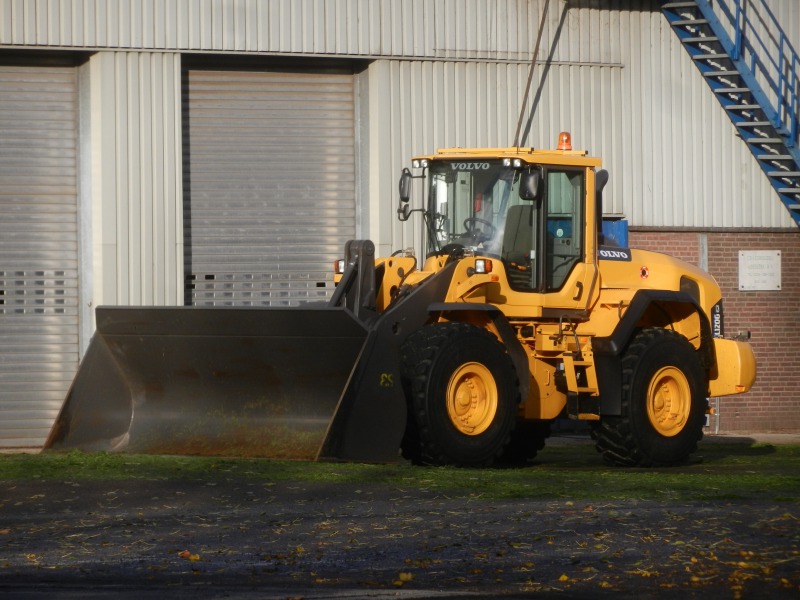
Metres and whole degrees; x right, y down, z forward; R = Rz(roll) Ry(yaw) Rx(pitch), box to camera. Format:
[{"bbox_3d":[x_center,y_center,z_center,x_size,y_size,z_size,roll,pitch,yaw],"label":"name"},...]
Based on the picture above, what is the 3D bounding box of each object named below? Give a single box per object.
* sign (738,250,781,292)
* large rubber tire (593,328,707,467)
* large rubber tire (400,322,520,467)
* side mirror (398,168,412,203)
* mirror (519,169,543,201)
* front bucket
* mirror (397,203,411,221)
[{"bbox_3d":[4.446,-0.367,83.300,0.025,0.495,0.800,-1,-1,43],"label":"sign"},{"bbox_3d":[2.765,1.084,74.780,0.600,1.550,1.580,0,-1,41],"label":"large rubber tire"},{"bbox_3d":[0.576,1.024,72.393,0.600,1.550,1.580,0,-1,45],"label":"large rubber tire"},{"bbox_3d":[0.060,-1.260,74.588,0.090,0.360,0.230,1,-1,-28],"label":"side mirror"},{"bbox_3d":[1.419,-1.251,73.407,0.230,0.350,0.090,0,-1,21],"label":"mirror"},{"bbox_3d":[-1.841,0.885,71.394,4.050,1.600,1.420,0,-1,45],"label":"front bucket"},{"bbox_3d":[0.025,-0.973,74.578,0.090,0.190,0.190,1,-1,-28],"label":"mirror"}]

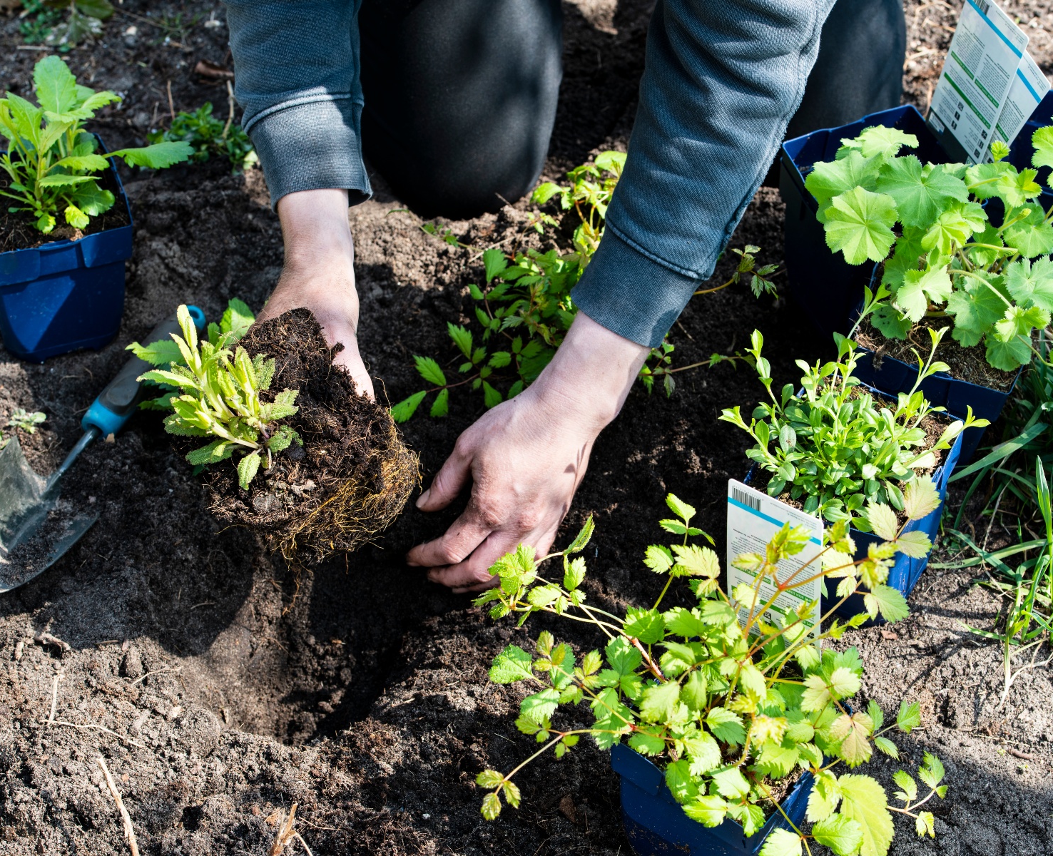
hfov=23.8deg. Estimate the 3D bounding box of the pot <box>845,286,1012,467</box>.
[{"bbox_3d":[0.298,-0.036,1.764,0.112,0.120,0.112,20,50,18],"label":"pot"}]

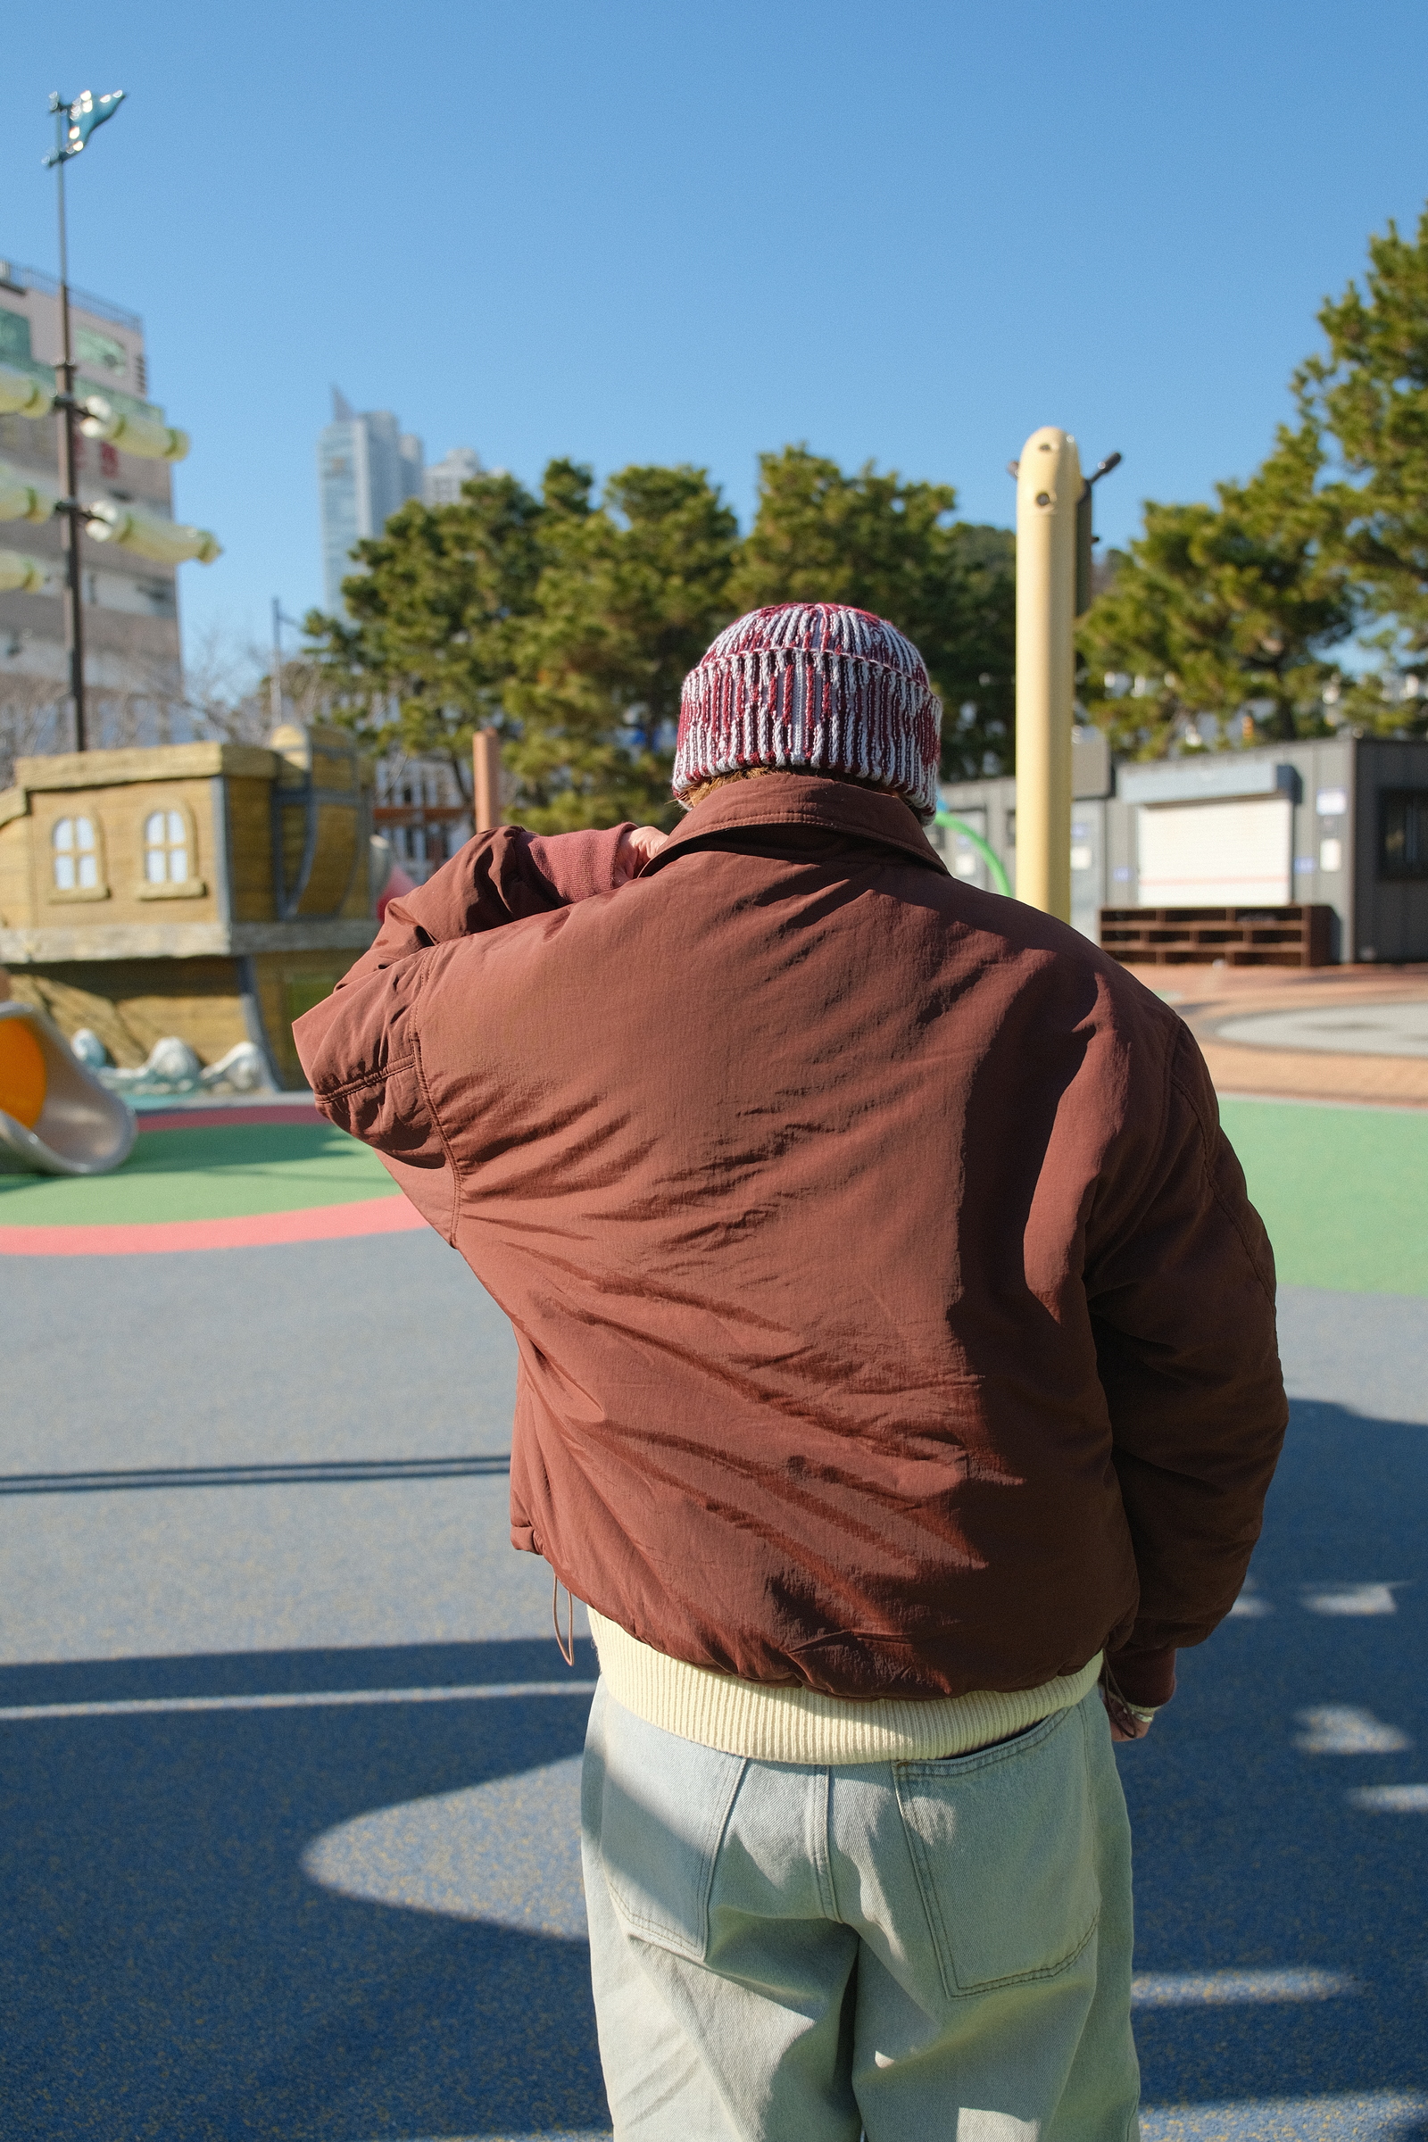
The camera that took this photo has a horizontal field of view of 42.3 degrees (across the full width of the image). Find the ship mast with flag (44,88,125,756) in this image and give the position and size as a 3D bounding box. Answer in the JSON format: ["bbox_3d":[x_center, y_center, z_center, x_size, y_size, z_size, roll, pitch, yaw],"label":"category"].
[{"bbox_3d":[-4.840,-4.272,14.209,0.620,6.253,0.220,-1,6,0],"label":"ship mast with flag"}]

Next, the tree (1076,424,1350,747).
[{"bbox_3d":[8.556,-6.473,31.508,4.900,8.708,4.800,-1,6,0],"label":"tree"}]

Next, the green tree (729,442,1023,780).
[{"bbox_3d":[3.350,-7.768,38.395,6.000,10.044,5.600,-1,6,0],"label":"green tree"}]

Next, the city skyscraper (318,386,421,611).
[{"bbox_3d":[-109.612,-141.971,607.939,27.000,159.159,27.000,3,8,37],"label":"city skyscraper"}]

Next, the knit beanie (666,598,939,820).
[{"bbox_3d":[0.072,-0.280,1.420,0.200,0.160,0.230,3,-4,6],"label":"knit beanie"}]

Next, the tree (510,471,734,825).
[{"bbox_3d":[-1.681,-7.113,36.441,4.900,9.405,4.800,-1,6,0],"label":"tree"}]

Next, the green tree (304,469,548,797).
[{"bbox_3d":[-5.645,-7.244,37.422,5.000,9.645,4.800,-1,6,0],"label":"green tree"}]

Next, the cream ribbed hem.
[{"bbox_3d":[0.103,0.448,1.460,0.405,0.082,0.260,0,6,11],"label":"cream ribbed hem"}]

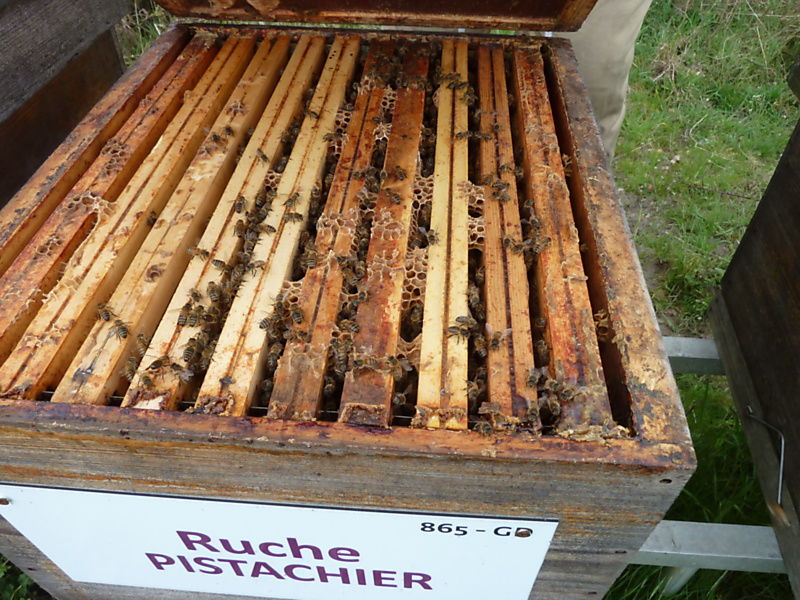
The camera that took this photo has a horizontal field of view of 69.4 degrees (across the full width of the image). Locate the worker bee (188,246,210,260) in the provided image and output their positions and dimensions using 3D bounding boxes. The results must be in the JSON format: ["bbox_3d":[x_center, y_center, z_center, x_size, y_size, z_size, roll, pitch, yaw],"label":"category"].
[{"bbox_3d":[-0.133,-0.030,0.382,0.014,0.005,0.007,12,48,11],"label":"worker bee"}]

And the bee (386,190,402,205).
[{"bbox_3d":[-0.004,-0.075,0.424,0.007,0.005,0.013,-19,50,-17],"label":"bee"}]

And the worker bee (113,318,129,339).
[{"bbox_3d":[-0.163,0.017,0.338,0.007,0.005,0.013,-25,51,-21],"label":"worker bee"}]

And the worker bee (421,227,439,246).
[{"bbox_3d":[0.020,-0.042,0.385,0.011,0.006,0.013,5,46,5],"label":"worker bee"}]

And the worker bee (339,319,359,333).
[{"bbox_3d":[-0.030,0.015,0.340,0.013,0.005,0.007,16,49,15],"label":"worker bee"}]

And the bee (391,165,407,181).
[{"bbox_3d":[0.000,-0.096,0.438,0.007,0.005,0.013,-5,47,-5],"label":"bee"}]

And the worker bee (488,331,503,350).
[{"bbox_3d":[0.054,0.023,0.325,0.007,0.005,0.012,14,48,14],"label":"worker bee"}]

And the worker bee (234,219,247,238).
[{"bbox_3d":[-0.108,-0.048,0.393,0.007,0.005,0.013,-7,47,-6],"label":"worker bee"}]

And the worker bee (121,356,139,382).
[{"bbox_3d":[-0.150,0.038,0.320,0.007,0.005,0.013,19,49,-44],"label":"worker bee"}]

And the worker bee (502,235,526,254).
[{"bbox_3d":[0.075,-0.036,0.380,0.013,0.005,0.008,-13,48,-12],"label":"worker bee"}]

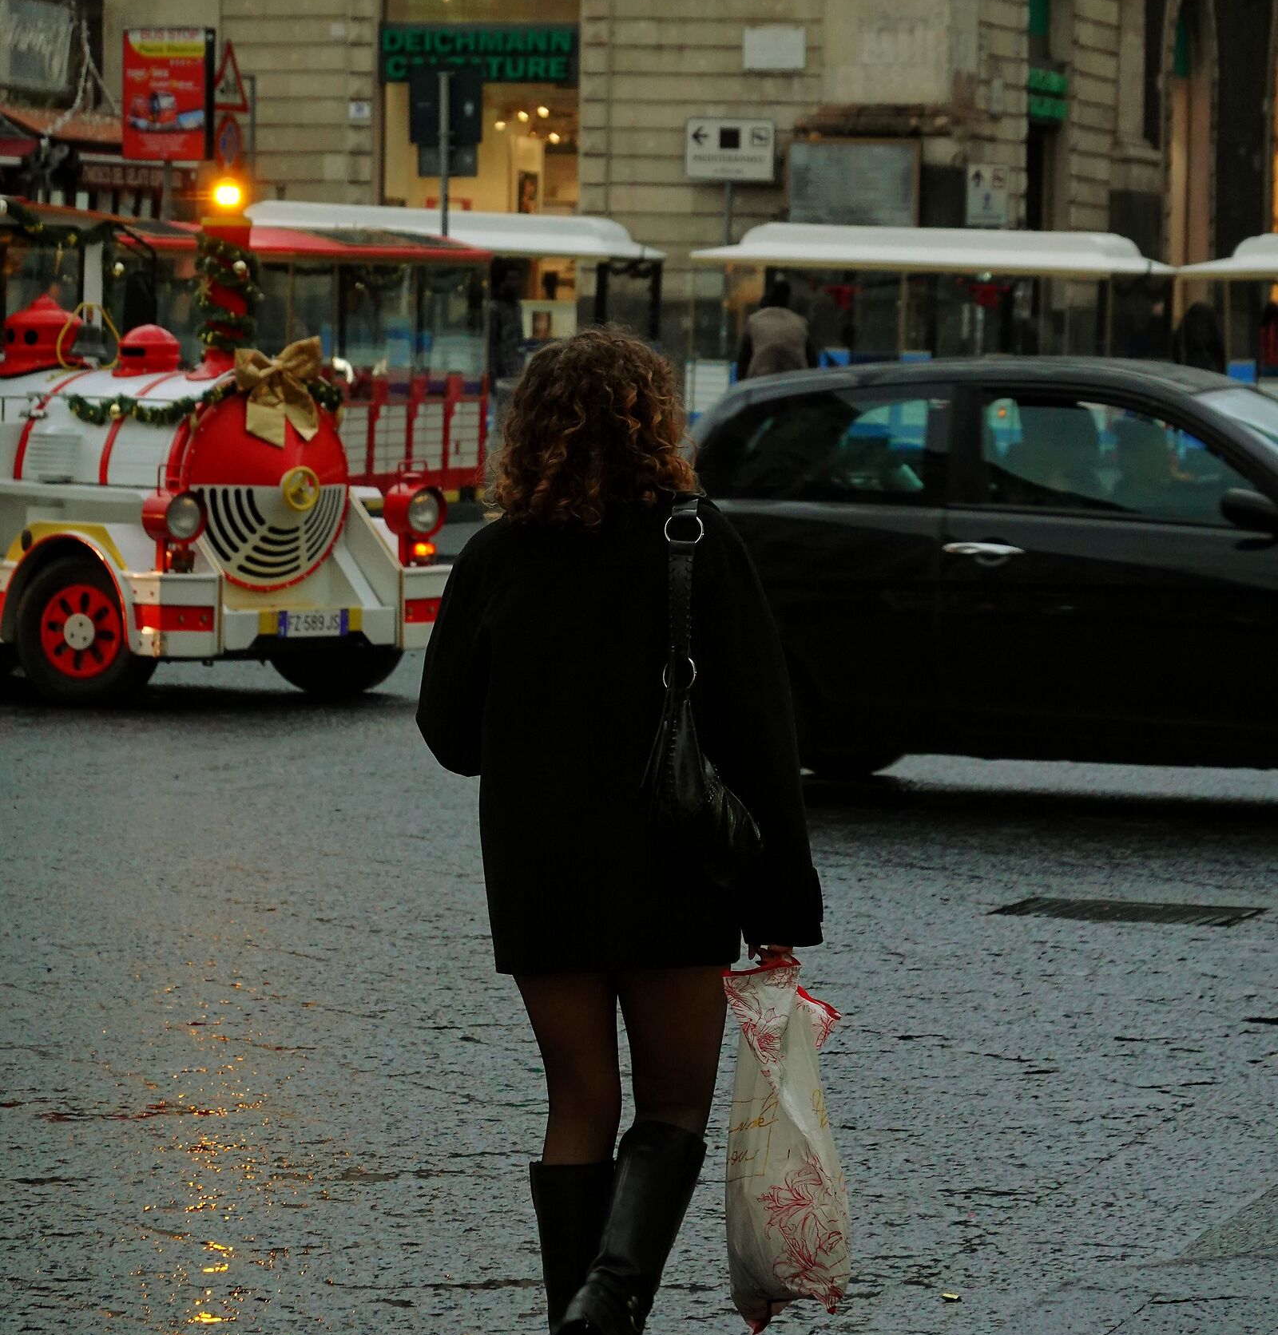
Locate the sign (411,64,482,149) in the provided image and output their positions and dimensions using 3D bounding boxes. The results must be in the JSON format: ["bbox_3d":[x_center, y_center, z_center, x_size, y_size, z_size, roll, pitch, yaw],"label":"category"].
[{"bbox_3d":[-1.567,-4.583,58.500,0.620,0.635,0.050,2,3,20],"label":"sign"}]

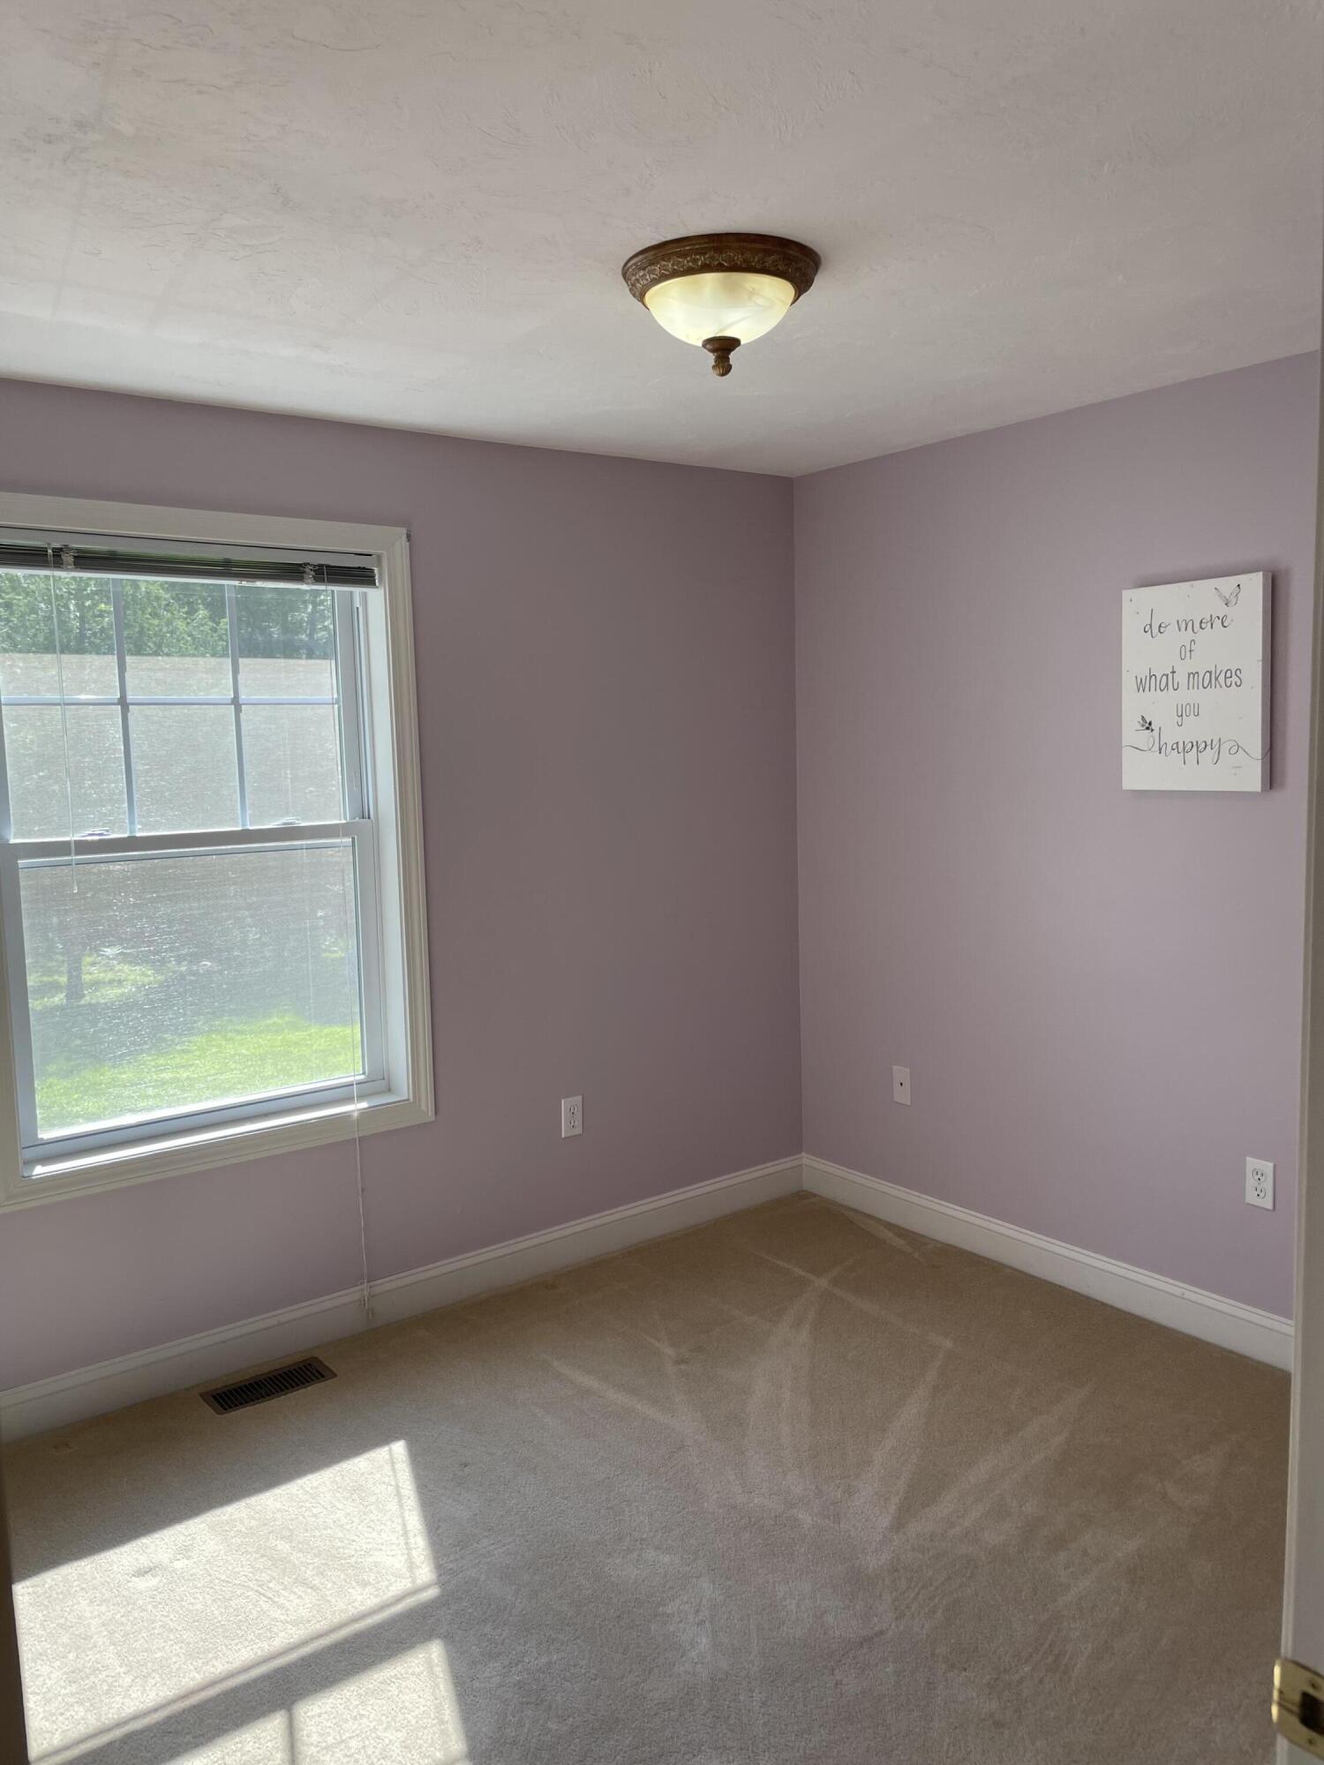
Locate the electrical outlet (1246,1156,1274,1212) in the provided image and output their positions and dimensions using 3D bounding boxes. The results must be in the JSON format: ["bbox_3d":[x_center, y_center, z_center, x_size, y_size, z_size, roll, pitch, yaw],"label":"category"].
[{"bbox_3d":[1.447,0.732,3.214,0.008,0.116,0.071,-7,8,-37],"label":"electrical outlet"}]

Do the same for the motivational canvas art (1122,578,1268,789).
[{"bbox_3d":[1.290,-0.473,3.214,0.039,0.501,0.363,-7,8,-37],"label":"motivational canvas art"}]

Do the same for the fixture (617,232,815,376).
[{"bbox_3d":[0.104,-0.968,2.282,0.339,0.190,0.339,-2,7,0],"label":"fixture"}]

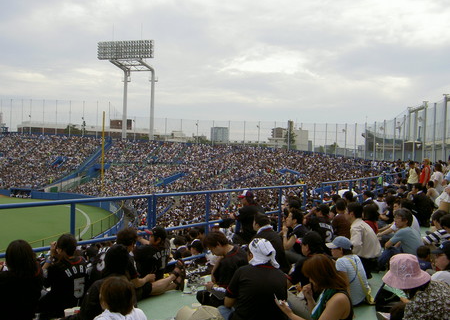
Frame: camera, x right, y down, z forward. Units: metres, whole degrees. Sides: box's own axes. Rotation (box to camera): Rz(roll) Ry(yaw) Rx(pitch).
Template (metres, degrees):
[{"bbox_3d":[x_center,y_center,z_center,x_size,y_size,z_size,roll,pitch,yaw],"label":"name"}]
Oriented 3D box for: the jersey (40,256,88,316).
[{"bbox_3d":[-1.587,1.249,4.400,0.300,0.590,0.450,2,0,41],"label":"jersey"}]

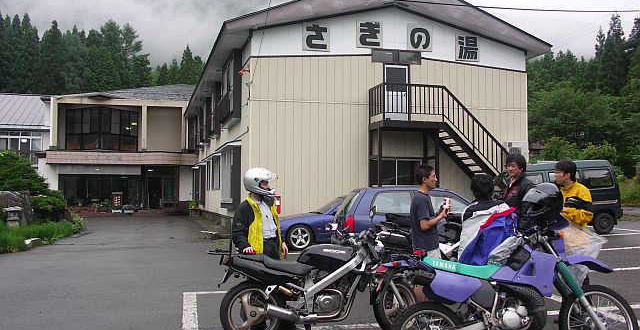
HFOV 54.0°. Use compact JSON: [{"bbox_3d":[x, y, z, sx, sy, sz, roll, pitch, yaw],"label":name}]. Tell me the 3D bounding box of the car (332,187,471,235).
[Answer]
[{"bbox_3d":[2.300,1.230,13.500,3.850,1.440,1.630,-1,-2,-12],"label":"car"}]

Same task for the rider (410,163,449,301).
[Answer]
[{"bbox_3d":[1.140,0.856,6.550,0.420,1.740,0.500,0,-2,6],"label":"rider"}]

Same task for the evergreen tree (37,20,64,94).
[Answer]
[{"bbox_3d":[-34.400,-7.300,80.000,3.600,22.500,3.600,0,-2,0],"label":"evergreen tree"}]

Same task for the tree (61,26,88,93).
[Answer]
[{"bbox_3d":[-31.200,-6.900,80.000,3.600,21.500,3.600,0,-2,0],"label":"tree"}]

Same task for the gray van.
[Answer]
[{"bbox_3d":[6.050,0.835,16.600,3.350,1.900,1.420,-1,-2,-12],"label":"gray van"}]

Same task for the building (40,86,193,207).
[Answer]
[{"bbox_3d":[-14.400,-1.050,46.500,10.600,8.900,10.000,0,-2,-15],"label":"building"}]

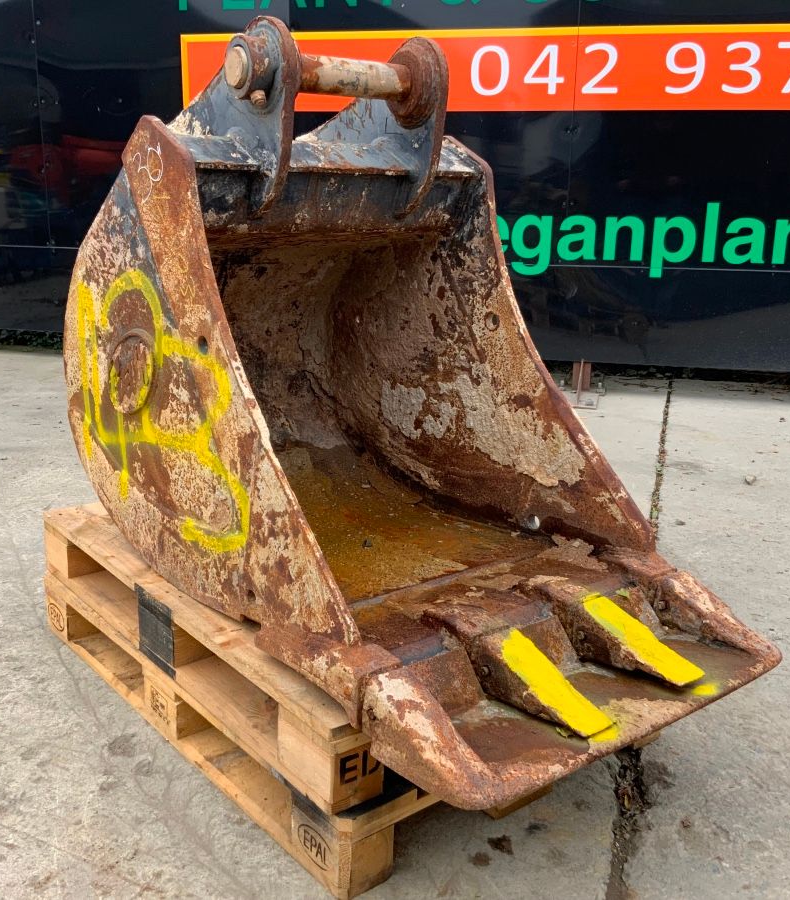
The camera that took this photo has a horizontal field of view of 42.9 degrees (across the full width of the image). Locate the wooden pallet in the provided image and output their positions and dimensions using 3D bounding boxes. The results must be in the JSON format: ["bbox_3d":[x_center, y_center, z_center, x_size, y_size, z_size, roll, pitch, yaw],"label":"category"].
[{"bbox_3d":[-0.153,0.365,2.215,0.812,0.287,1.222,-11,20,-38],"label":"wooden pallet"}]

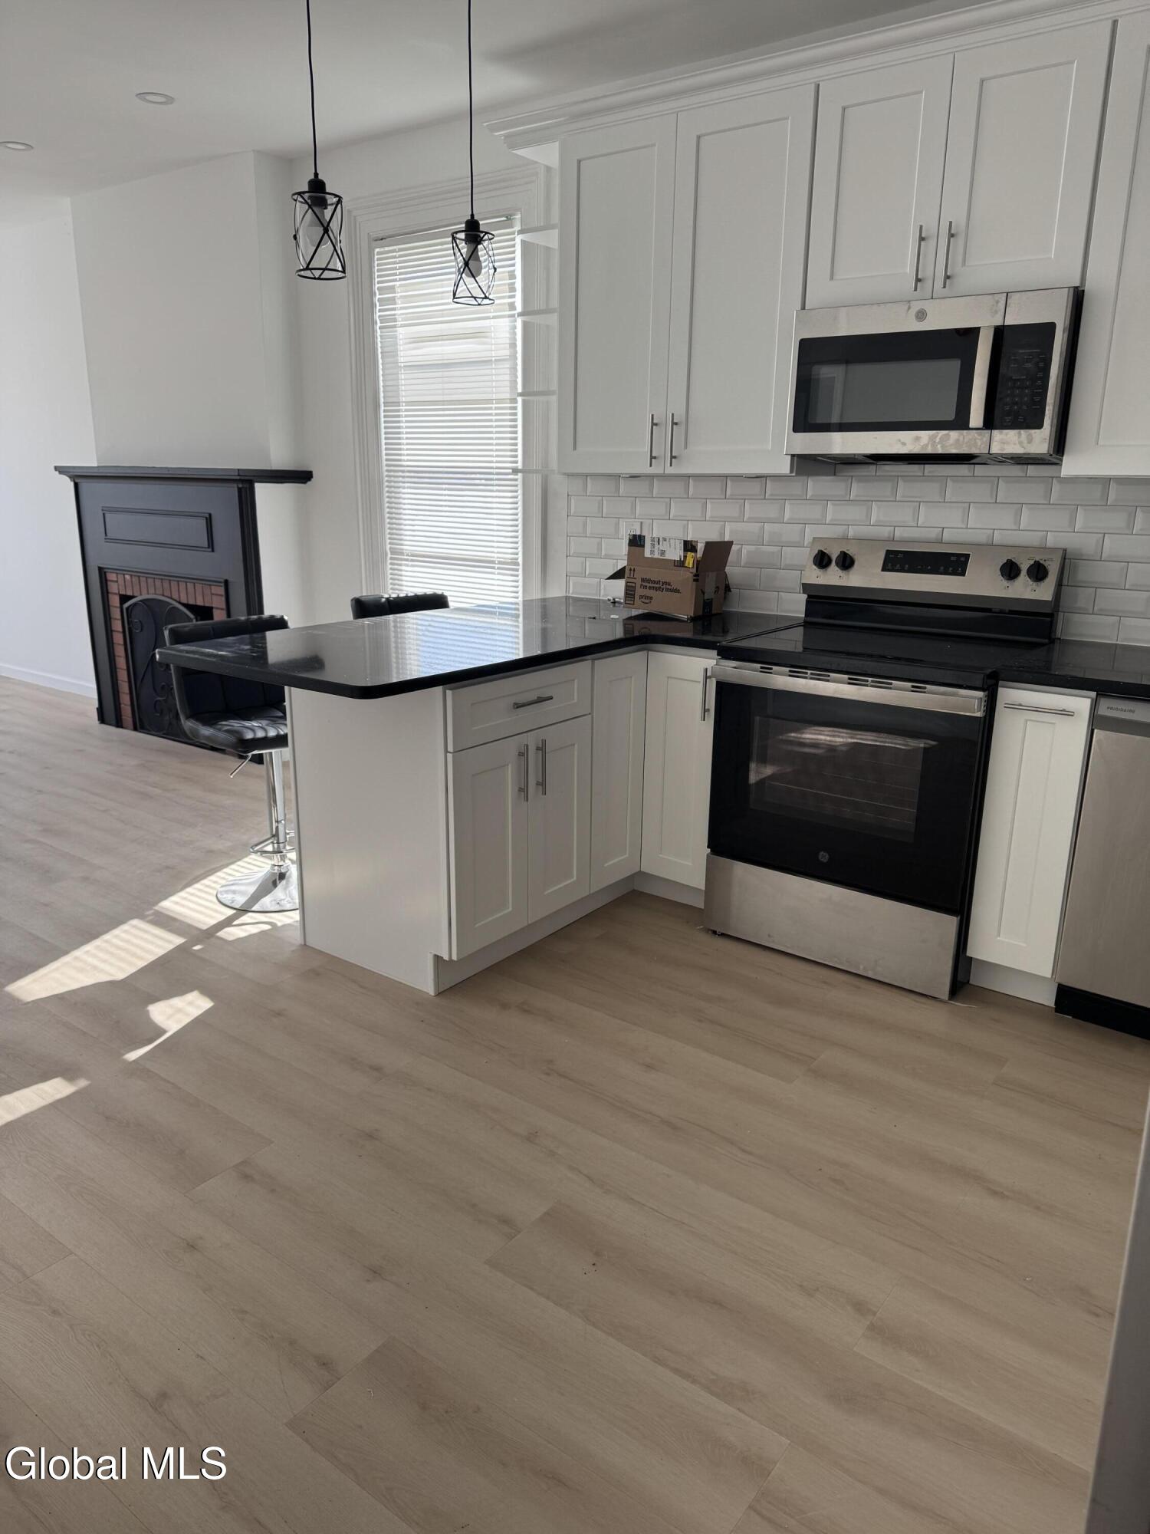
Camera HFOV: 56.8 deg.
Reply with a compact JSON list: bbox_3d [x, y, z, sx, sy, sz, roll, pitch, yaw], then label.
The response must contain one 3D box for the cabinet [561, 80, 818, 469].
[{"bbox_3d":[0.397,-1.494,3.461,0.902,1.057,0.324,12,19,35],"label":"cabinet"}]

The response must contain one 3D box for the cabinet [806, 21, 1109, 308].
[{"bbox_3d":[1.062,-1.583,2.926,0.758,0.592,0.324,12,19,35],"label":"cabinet"}]

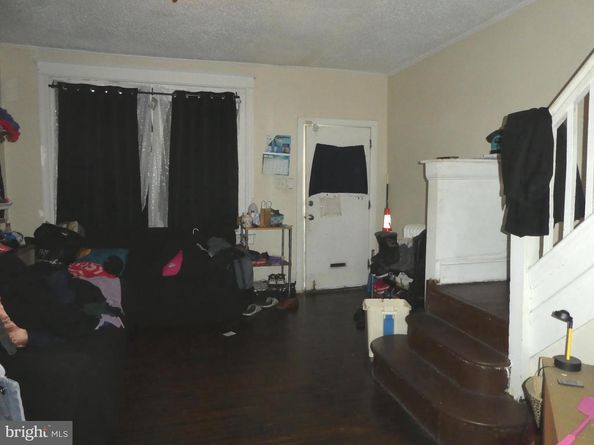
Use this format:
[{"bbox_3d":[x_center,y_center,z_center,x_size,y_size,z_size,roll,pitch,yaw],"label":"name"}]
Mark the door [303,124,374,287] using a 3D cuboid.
[{"bbox_3d":[0.509,-0.172,5.204,0.860,2.041,0.050,-1,6,-15],"label":"door"}]

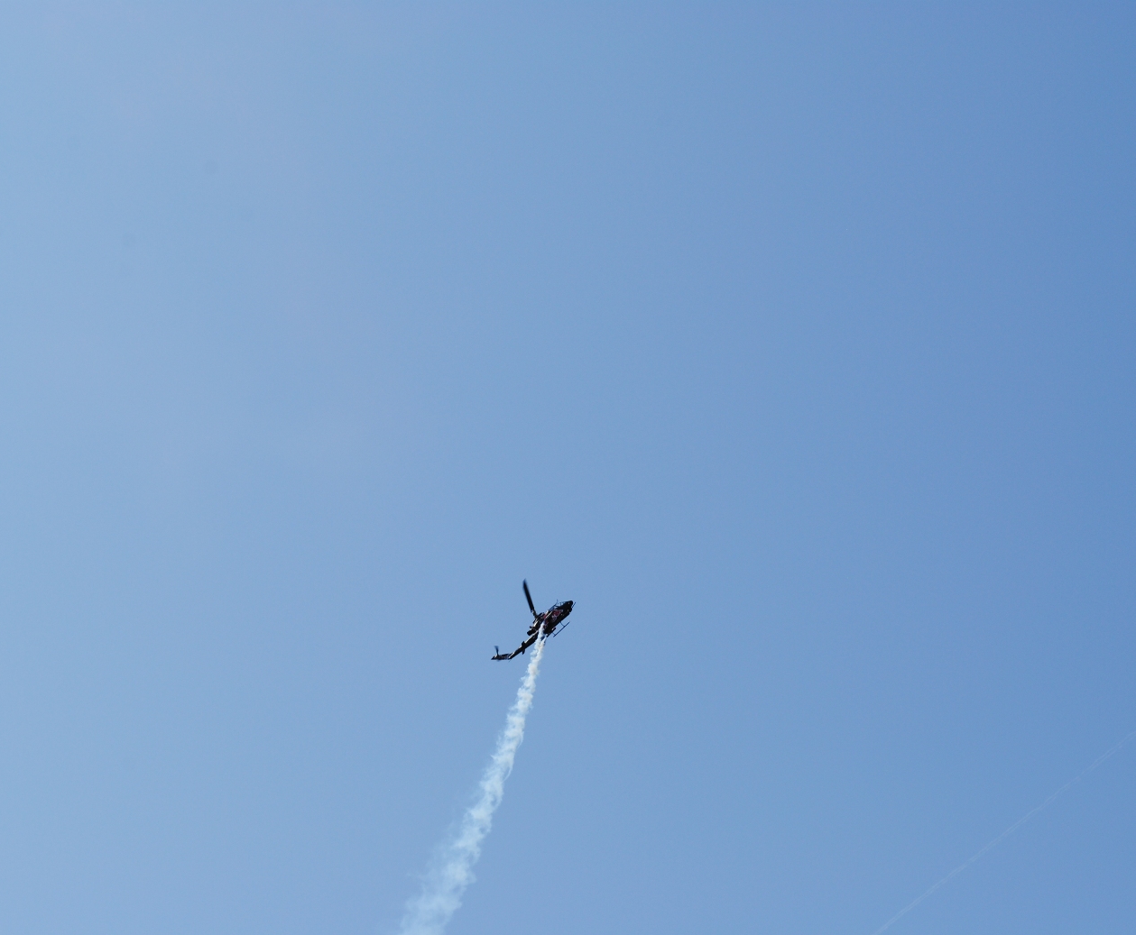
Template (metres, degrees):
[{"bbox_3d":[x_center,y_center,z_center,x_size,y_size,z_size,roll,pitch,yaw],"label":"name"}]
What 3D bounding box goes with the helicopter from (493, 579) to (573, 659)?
[{"bbox_3d":[-4.120,21.680,418.740,4.150,13.700,13.300,27,-33,40],"label":"helicopter"}]

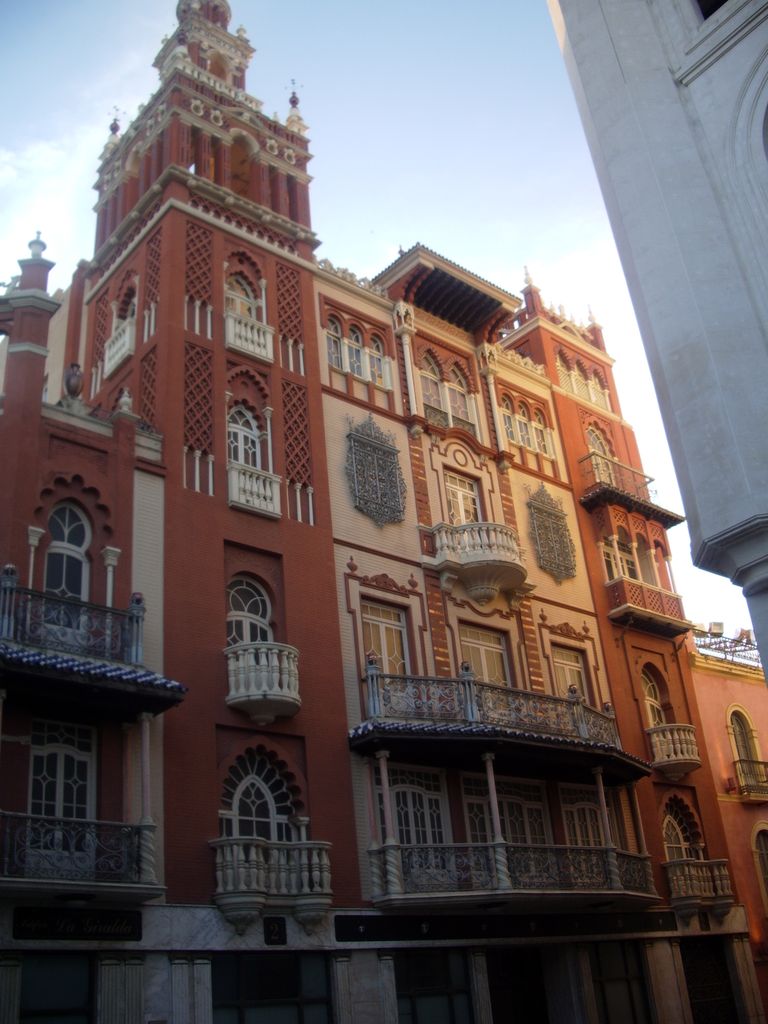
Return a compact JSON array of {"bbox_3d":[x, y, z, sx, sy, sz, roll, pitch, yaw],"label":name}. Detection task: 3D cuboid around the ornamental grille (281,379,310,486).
[{"bbox_3d":[-2.008,-1.822,23.835,0.764,2.763,0.126,18,-35,-39],"label":"ornamental grille"}]

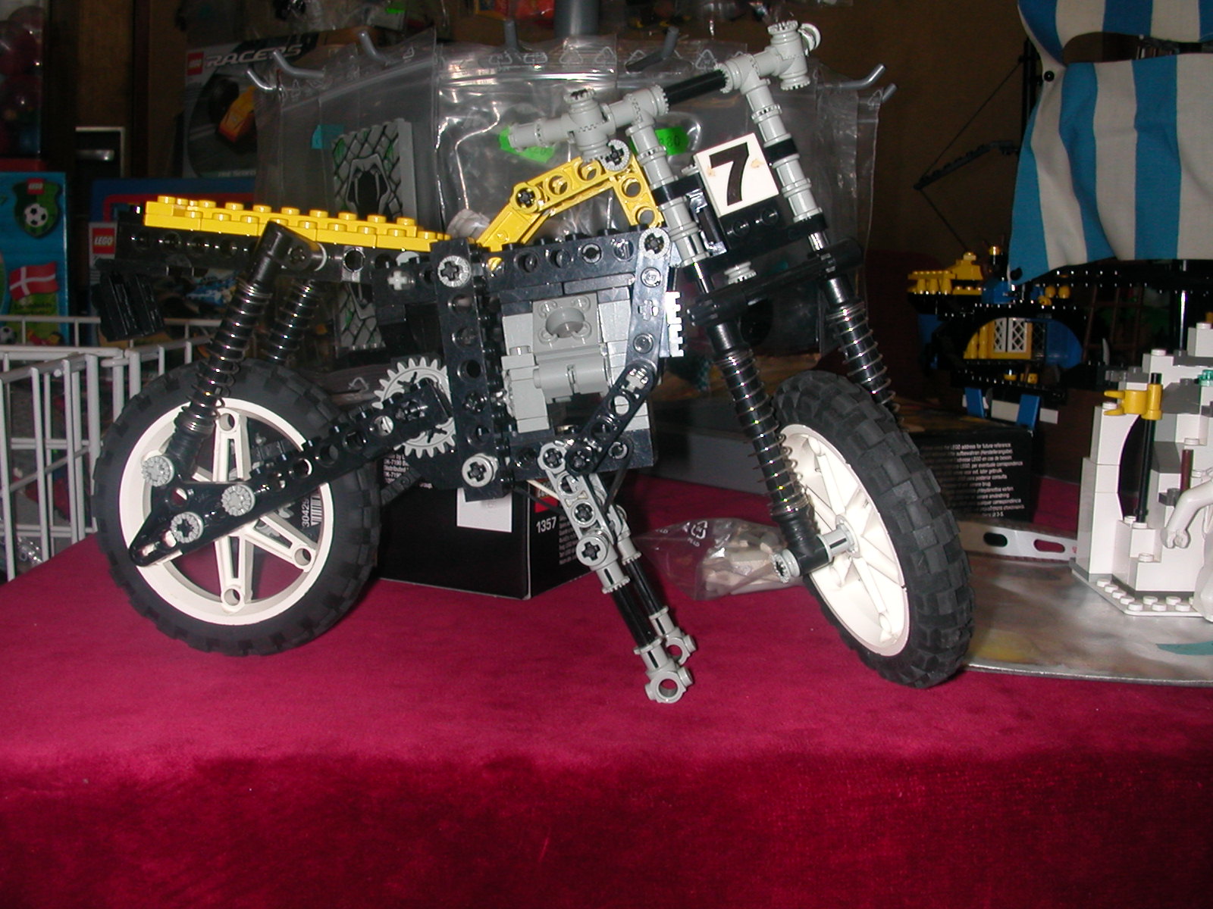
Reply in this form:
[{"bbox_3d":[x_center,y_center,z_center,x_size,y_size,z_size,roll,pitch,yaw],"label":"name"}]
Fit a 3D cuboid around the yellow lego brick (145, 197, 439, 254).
[{"bbox_3d":[-0.081,-0.062,0.350,0.080,0.008,0.024,6,8,7],"label":"yellow lego brick"}]

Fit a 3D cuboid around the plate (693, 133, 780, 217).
[{"bbox_3d":[0.032,-0.068,0.316,0.016,0.016,0.003,-23,2,-14],"label":"plate"}]

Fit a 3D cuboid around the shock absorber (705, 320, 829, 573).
[{"bbox_3d":[0.039,-0.003,0.320,0.011,0.067,0.011,-22,3,-14],"label":"shock absorber"}]

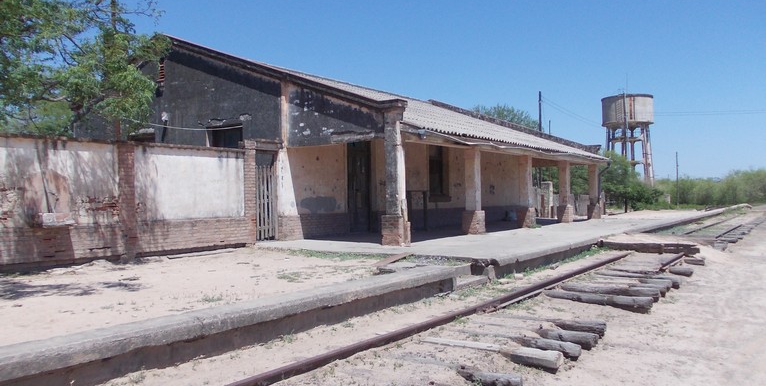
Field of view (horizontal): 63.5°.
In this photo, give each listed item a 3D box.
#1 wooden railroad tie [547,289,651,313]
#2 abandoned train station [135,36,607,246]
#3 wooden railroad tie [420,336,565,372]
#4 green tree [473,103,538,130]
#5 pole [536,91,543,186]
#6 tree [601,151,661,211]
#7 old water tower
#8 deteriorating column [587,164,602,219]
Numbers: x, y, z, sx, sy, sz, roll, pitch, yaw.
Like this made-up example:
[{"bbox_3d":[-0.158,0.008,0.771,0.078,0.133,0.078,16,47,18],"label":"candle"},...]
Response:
[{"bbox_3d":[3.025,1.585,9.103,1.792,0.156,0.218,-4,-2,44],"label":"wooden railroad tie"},{"bbox_3d":[-0.491,-1.842,24.709,14.248,6.323,16.689,-1,-1,35],"label":"abandoned train station"},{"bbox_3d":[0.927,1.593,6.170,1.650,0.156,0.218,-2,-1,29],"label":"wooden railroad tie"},{"bbox_3d":[8.850,-2.196,43.680,6.240,7.696,6.760,-1,-1,35],"label":"green tree"},{"bbox_3d":[10.049,-2.503,39.520,0.208,8.060,0.208,-1,-1,35],"label":"pole"},{"bbox_3d":[18.807,-0.855,47.840,4.992,4.680,5.408,-1,-1,35],"label":"tree"},{"bbox_3d":[31.804,-5.503,80.080,6.240,14.664,6.240,-1,-1,35],"label":"old water tower"},{"bbox_3d":[9.366,-0.022,27.542,0.509,2.423,0.509,-1,-1,35],"label":"deteriorating column"}]

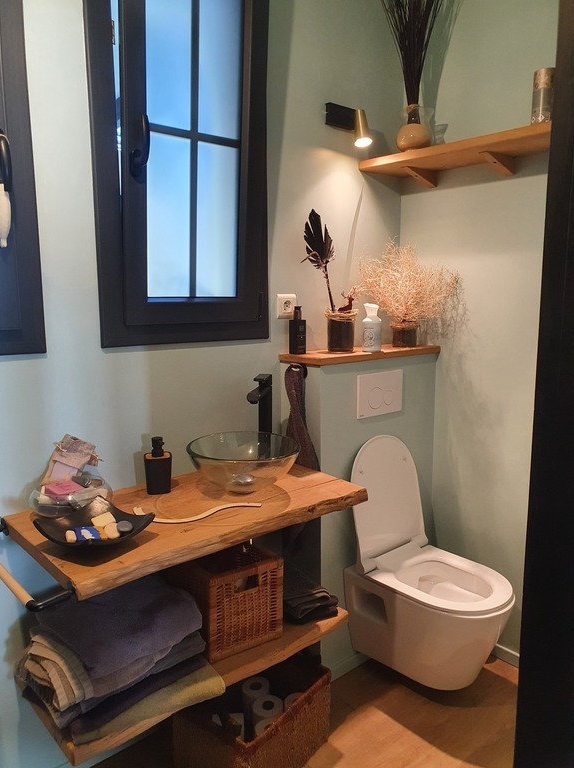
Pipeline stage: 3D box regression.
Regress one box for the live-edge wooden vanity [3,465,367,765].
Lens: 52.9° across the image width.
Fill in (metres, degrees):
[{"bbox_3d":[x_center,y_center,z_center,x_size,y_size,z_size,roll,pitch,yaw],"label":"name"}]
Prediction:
[{"bbox_3d":[-0.239,0.558,1.620,0.865,0.474,0.485,-8,12,-40],"label":"live-edge wooden vanity"}]

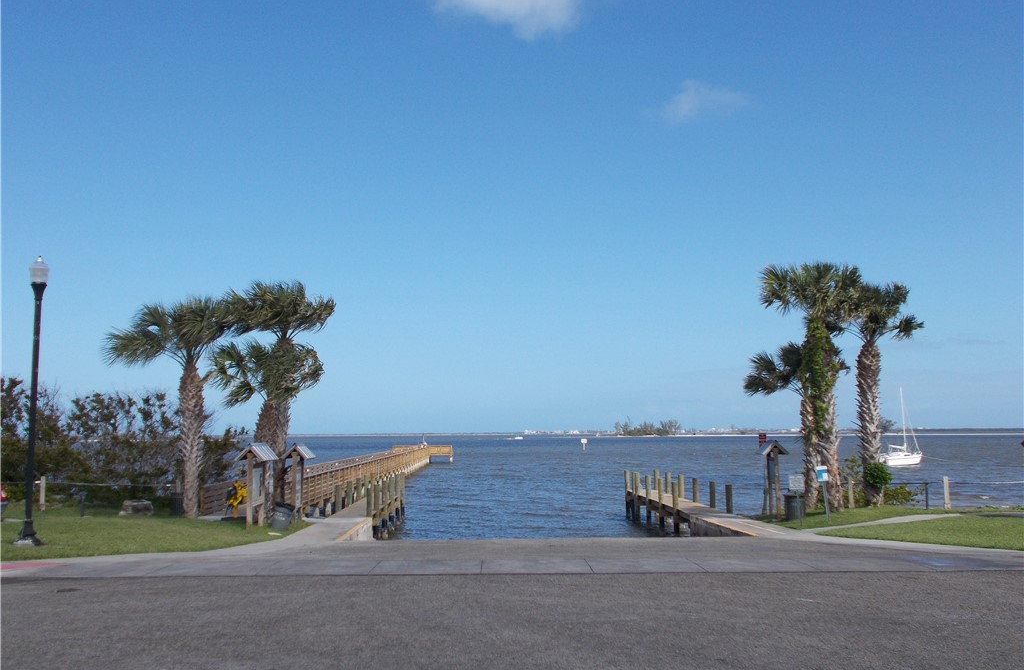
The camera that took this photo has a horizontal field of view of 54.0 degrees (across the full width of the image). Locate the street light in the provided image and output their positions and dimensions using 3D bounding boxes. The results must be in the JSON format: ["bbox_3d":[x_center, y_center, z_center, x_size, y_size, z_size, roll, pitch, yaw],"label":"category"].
[{"bbox_3d":[-9.800,1.298,20.648,0.500,5.913,0.500,0,-6,0],"label":"street light"}]

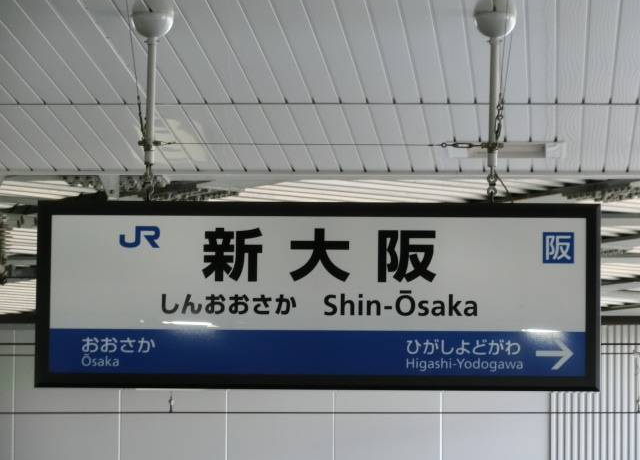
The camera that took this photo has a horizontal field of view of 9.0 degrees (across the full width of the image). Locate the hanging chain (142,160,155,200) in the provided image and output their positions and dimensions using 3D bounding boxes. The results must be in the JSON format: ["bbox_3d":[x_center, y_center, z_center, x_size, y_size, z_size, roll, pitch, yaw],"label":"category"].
[{"bbox_3d":[-0.552,-0.159,13.100,0.039,0.130,0.040,0,-7,3],"label":"hanging chain"}]

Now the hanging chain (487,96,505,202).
[{"bbox_3d":[0.565,-0.262,13.100,0.058,0.349,0.055,0,-7,3],"label":"hanging chain"}]

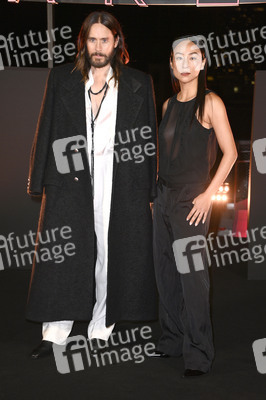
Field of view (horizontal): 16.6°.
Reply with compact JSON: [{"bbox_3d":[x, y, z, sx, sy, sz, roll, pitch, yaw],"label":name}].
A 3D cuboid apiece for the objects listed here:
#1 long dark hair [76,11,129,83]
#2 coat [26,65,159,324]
[{"bbox_3d":[-0.162,-0.768,4.620,0.265,0.365,0.250,2,10,14],"label":"long dark hair"},{"bbox_3d":[-0.203,-0.051,4.763,0.680,1.340,0.400,2,10,6],"label":"coat"}]

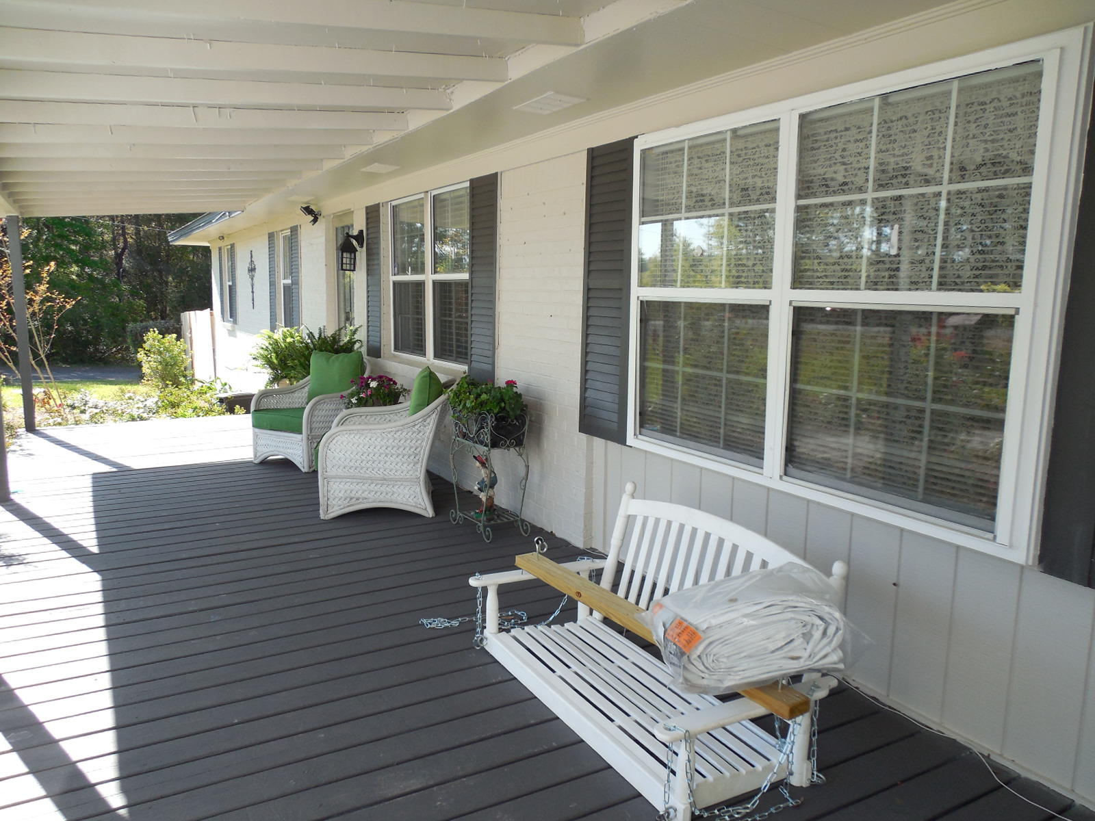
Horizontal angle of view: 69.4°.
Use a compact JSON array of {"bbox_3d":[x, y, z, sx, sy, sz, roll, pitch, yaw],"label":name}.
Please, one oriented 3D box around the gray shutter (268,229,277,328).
[{"bbox_3d":[-3.550,-1.644,10.236,0.035,1.285,0.370,-5,10,-30],"label":"gray shutter"}]

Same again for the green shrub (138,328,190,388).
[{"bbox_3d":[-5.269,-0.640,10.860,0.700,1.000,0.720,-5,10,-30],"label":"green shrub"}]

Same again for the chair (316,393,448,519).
[{"bbox_3d":[-1.022,0.194,5.158,0.830,0.850,0.680,-1,9,-8],"label":"chair"}]

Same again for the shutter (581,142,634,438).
[{"bbox_3d":[0.281,-0.551,3.785,0.035,1.395,0.400,-5,10,-30],"label":"shutter"}]

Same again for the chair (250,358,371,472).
[{"bbox_3d":[-1.890,-0.017,6.473,0.670,0.840,0.810,6,10,29],"label":"chair"}]

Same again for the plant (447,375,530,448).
[{"bbox_3d":[-0.333,-0.004,4.440,0.280,0.360,0.460,-5,10,-30],"label":"plant"}]

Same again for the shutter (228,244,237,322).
[{"bbox_3d":[-5.274,-2.127,13.309,0.050,1.360,0.420,-4,10,-30],"label":"shutter"}]

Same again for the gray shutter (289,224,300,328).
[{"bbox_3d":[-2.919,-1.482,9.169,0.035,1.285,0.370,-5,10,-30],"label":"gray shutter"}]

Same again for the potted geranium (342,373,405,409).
[{"bbox_3d":[-1.314,-0.120,6.000,0.460,0.320,0.380,-2,9,-17],"label":"potted geranium"}]

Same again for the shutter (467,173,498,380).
[{"bbox_3d":[-0.405,-0.799,4.931,0.035,1.285,0.370,-5,10,-30],"label":"shutter"}]

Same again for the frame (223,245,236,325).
[{"bbox_3d":[-5.664,-2.260,14.066,0.100,1.320,0.980,-4,10,-30],"label":"frame"}]

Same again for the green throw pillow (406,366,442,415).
[{"bbox_3d":[-0.794,-0.038,5.174,0.200,0.460,0.460,6,8,-9],"label":"green throw pillow"}]

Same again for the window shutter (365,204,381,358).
[{"bbox_3d":[-1.483,-1.089,6.750,0.035,1.285,0.370,-5,10,-30],"label":"window shutter"}]

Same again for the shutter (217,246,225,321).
[{"bbox_3d":[-5.734,-2.220,13.919,0.035,1.285,0.365,-5,10,-30],"label":"shutter"}]

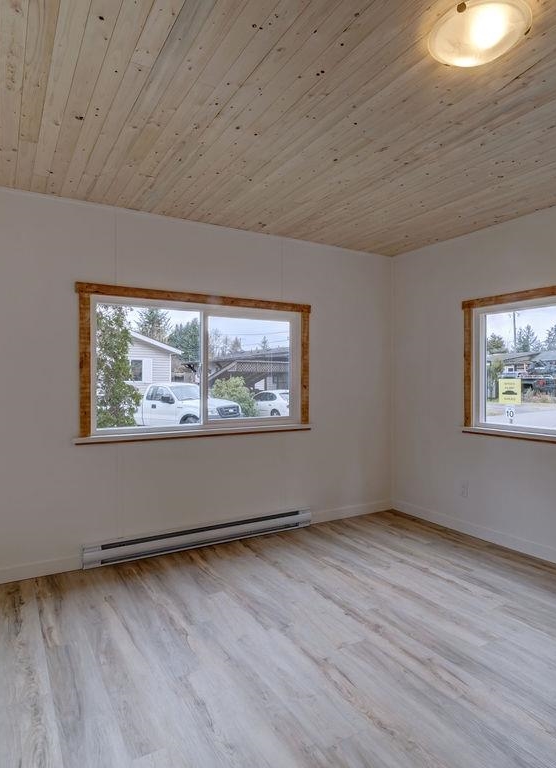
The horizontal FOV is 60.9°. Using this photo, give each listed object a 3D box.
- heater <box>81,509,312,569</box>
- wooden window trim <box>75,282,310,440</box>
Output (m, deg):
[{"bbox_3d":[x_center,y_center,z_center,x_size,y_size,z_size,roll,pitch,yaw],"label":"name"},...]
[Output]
[{"bbox_3d":[-0.468,1.056,3.325,1.676,0.150,0.062,0,1,-30],"label":"heater"},{"bbox_3d":[-0.483,-0.132,3.321,1.736,0.974,0.050,0,1,-30],"label":"wooden window trim"}]

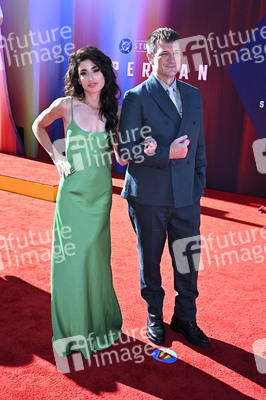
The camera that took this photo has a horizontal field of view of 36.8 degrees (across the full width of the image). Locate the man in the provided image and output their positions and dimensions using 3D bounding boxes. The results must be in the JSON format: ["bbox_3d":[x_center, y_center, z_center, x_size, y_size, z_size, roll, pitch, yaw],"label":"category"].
[{"bbox_3d":[0.181,-0.025,2.285,0.550,1.800,0.420,-1,13,-20],"label":"man"}]

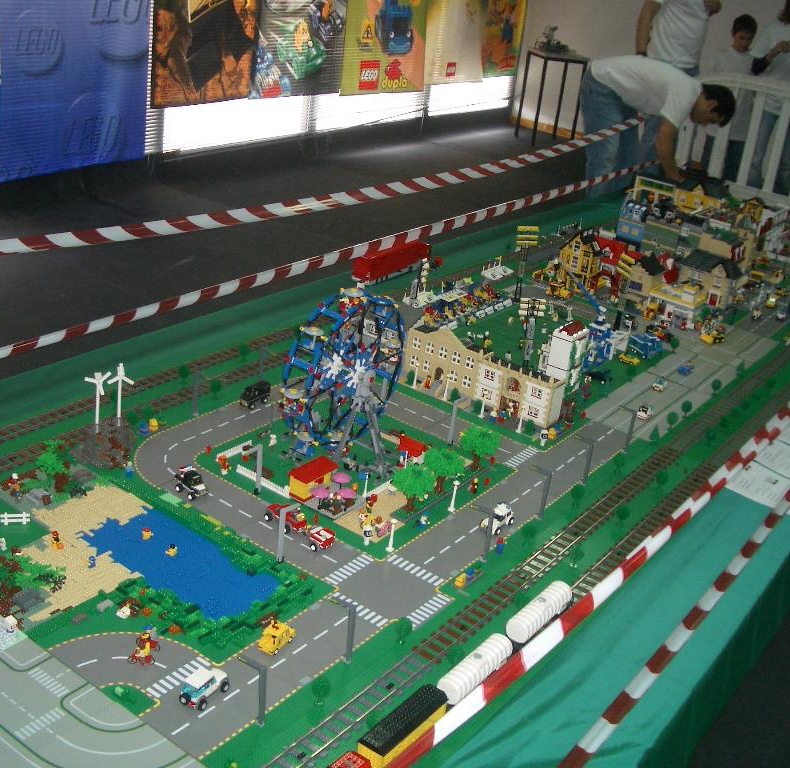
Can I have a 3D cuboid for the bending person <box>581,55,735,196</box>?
[{"bbox_3d":[1.502,-1.320,6.141,0.870,1.100,0.520,12,25,14],"label":"bending person"}]

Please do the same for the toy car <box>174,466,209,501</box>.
[{"bbox_3d":[-0.486,0.232,2.464,0.085,0.060,0.052,22,28,30],"label":"toy car"}]

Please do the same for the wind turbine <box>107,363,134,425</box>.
[{"bbox_3d":[-0.691,0.030,2.595,0.070,0.178,0.035,1,25,-15],"label":"wind turbine"}]

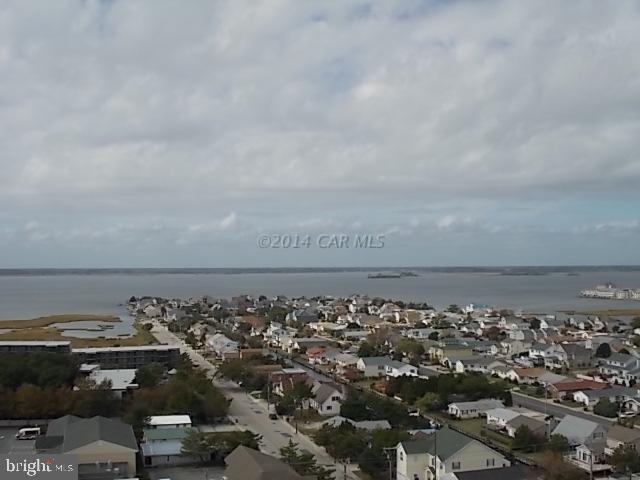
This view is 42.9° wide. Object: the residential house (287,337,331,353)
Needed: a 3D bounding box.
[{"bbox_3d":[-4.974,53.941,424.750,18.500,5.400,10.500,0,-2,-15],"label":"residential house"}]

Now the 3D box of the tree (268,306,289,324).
[{"bbox_3d":[-28.803,53.737,578.545,14.170,12.220,13.190,0,-2,-3],"label":"tree"}]

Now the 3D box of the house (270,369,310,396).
[{"bbox_3d":[-10.066,47.255,268.750,12.020,7.130,9.280,0,-2,-17],"label":"house"}]

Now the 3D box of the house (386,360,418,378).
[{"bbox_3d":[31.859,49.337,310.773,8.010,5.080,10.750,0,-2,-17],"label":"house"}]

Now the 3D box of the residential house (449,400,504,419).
[{"bbox_3d":[45.043,48.111,233.990,14.300,4.300,7.500,0,-2,-15],"label":"residential house"}]

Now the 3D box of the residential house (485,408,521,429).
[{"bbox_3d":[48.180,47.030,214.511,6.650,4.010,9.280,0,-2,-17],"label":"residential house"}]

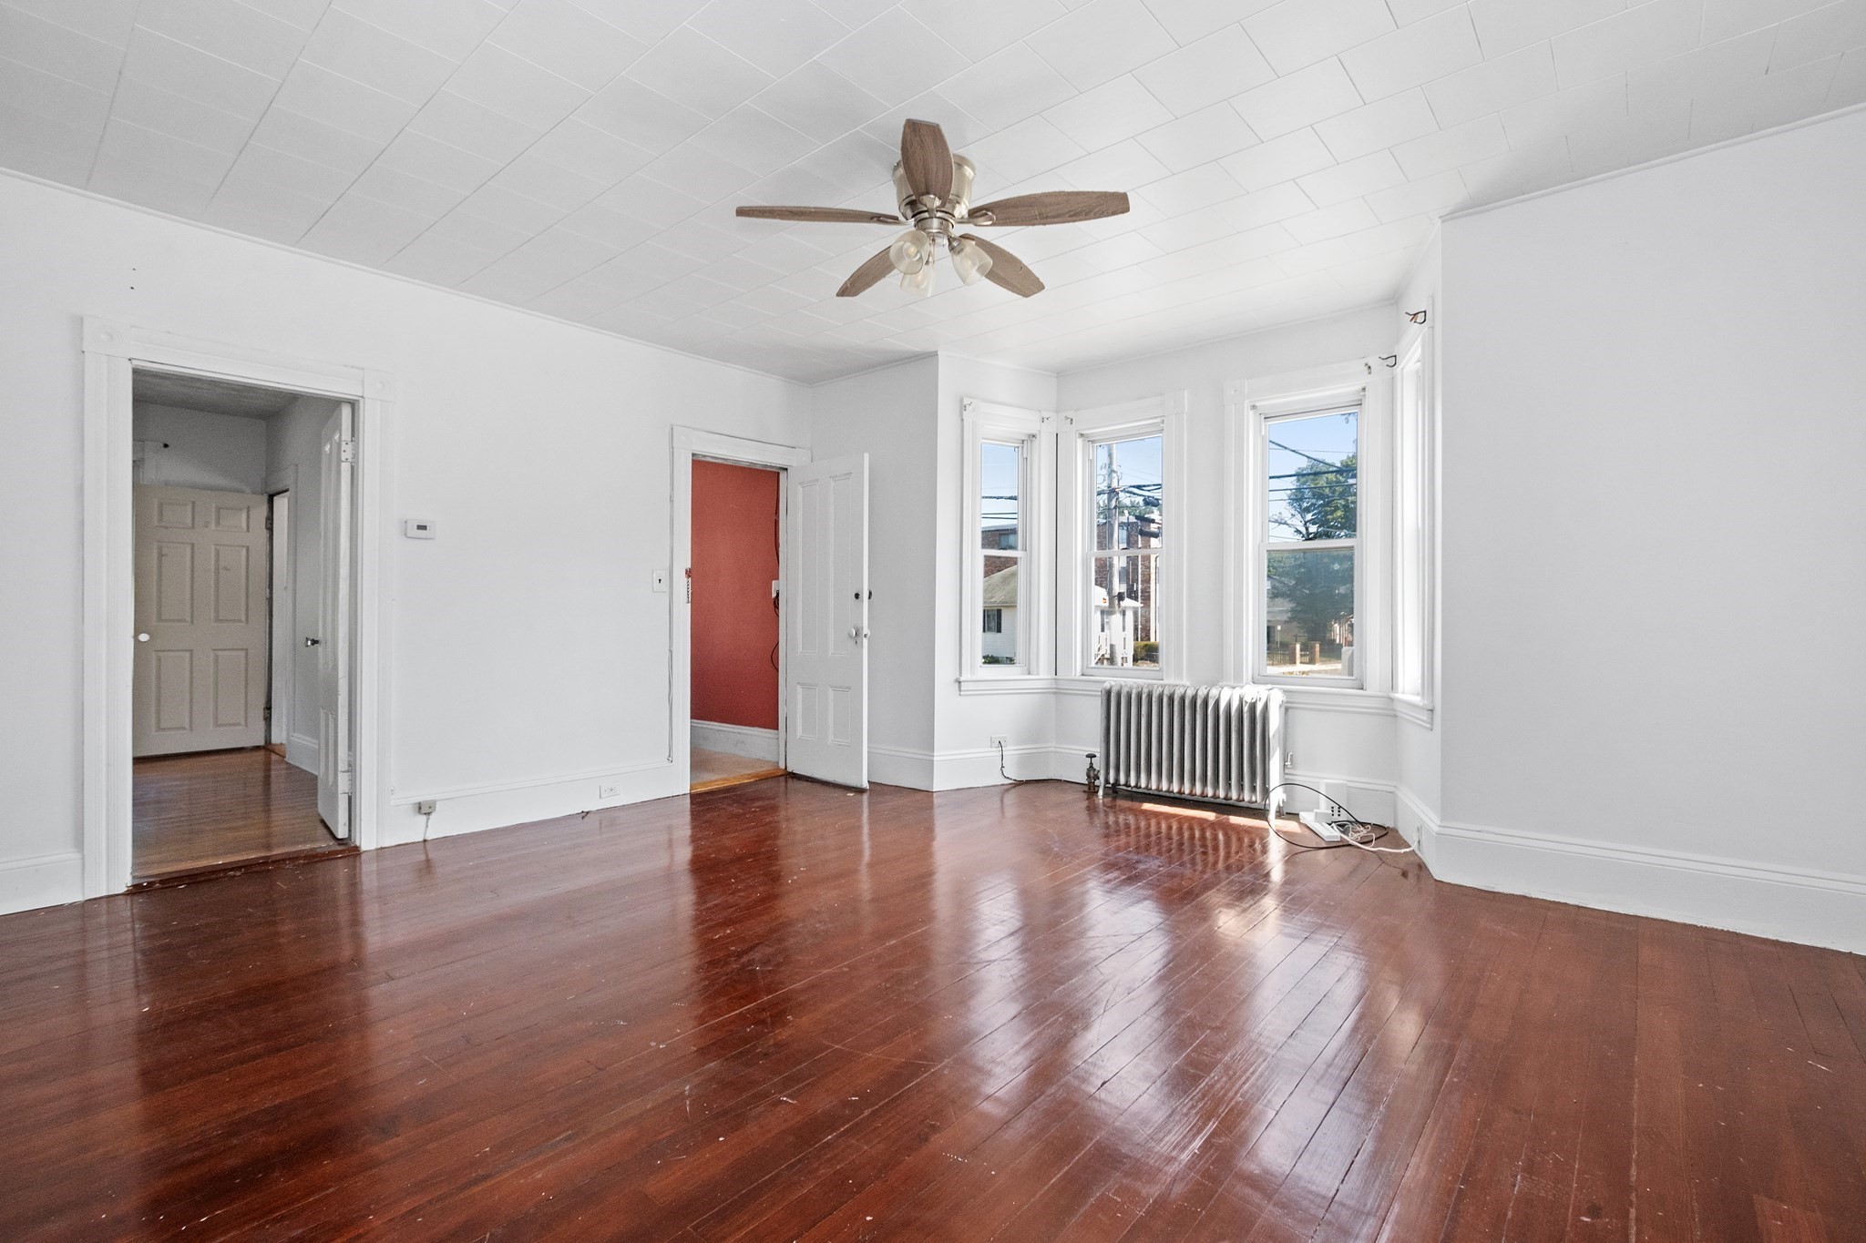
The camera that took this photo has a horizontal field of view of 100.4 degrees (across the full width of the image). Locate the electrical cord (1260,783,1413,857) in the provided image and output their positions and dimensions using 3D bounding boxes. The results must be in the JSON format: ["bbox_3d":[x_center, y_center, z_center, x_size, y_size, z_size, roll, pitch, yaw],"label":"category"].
[{"bbox_3d":[1.970,0.950,3.800,0.620,0.200,0.560,0,0,35],"label":"electrical cord"}]

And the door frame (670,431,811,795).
[{"bbox_3d":[-1.225,-0.060,5.050,0.130,2.210,1.050,0,0,44],"label":"door frame"}]

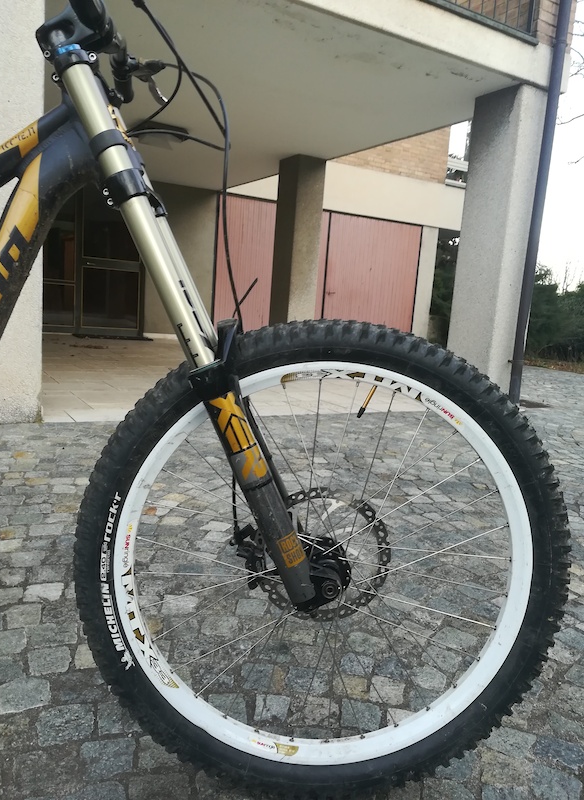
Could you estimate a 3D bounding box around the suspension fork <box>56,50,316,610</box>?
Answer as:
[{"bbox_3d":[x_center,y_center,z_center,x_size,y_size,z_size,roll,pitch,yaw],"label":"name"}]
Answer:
[{"bbox_3d":[-0.109,-0.077,0.797,0.105,0.720,0.178,-22,7,1],"label":"suspension fork"}]

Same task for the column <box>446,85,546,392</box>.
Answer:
[{"bbox_3d":[1.598,-1.144,4.766,0.313,2.343,0.439,-1,11,-30],"label":"column"}]

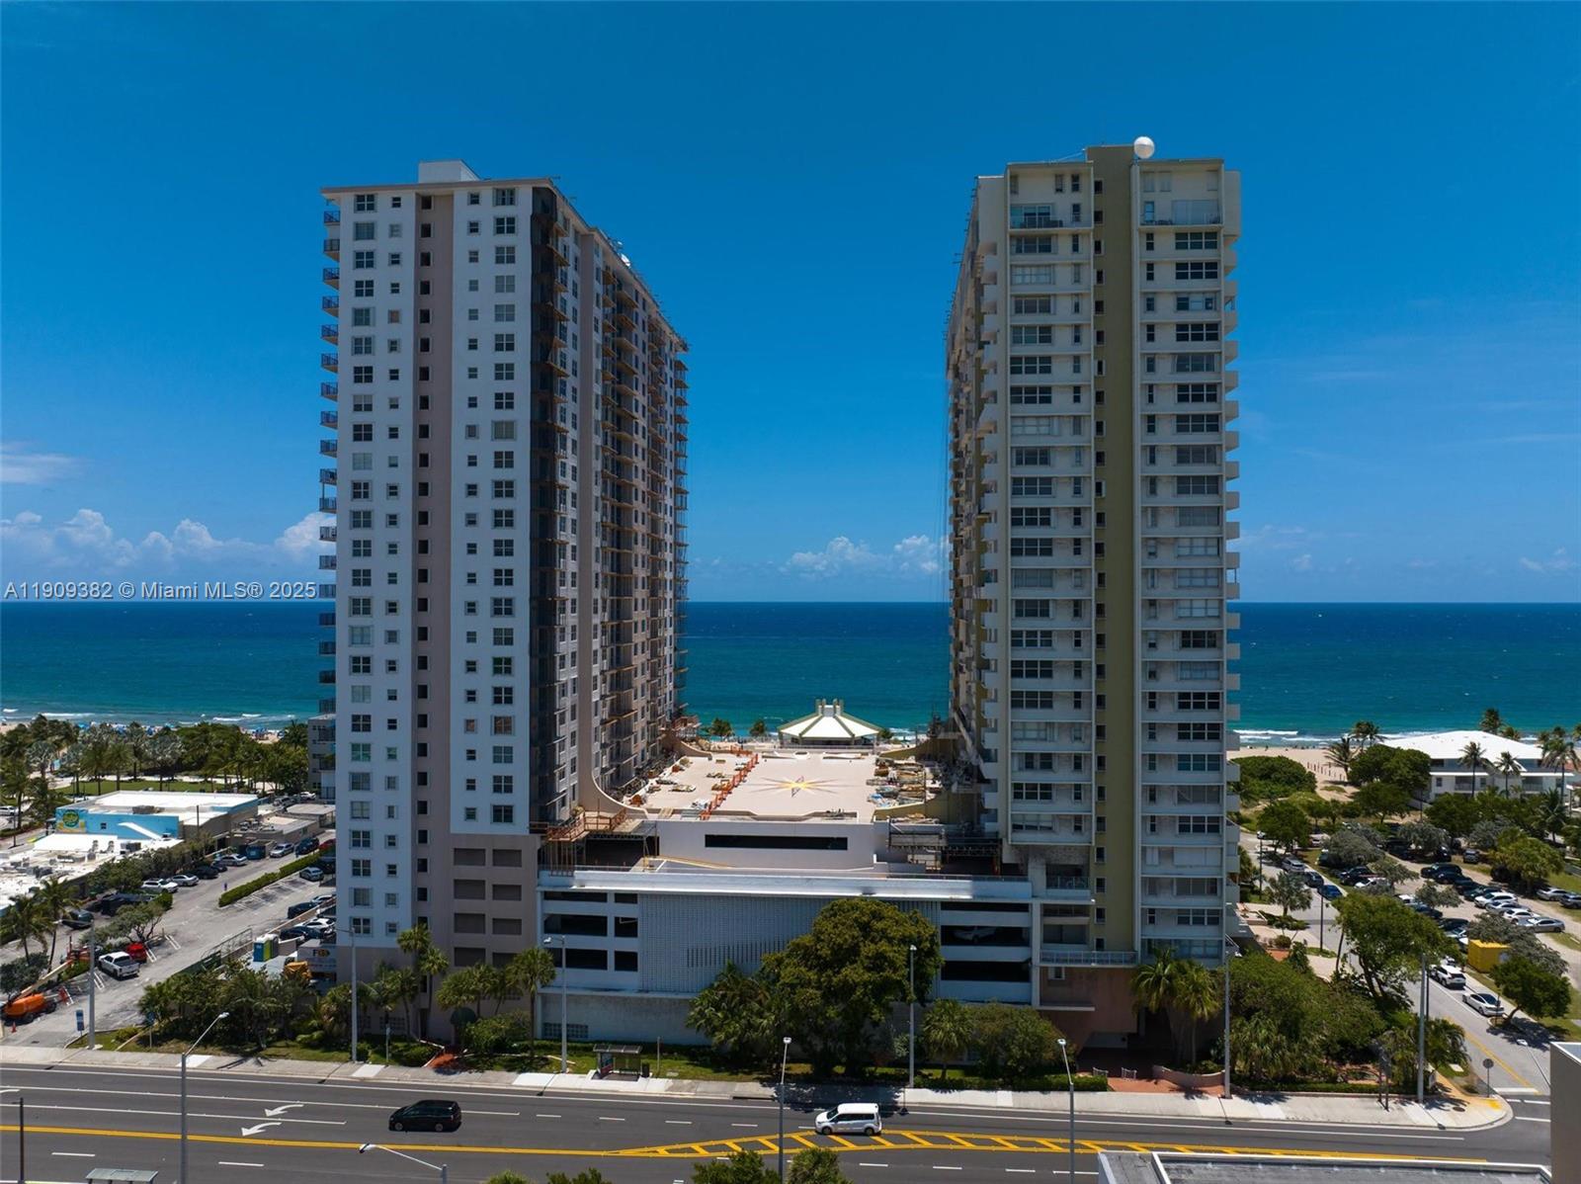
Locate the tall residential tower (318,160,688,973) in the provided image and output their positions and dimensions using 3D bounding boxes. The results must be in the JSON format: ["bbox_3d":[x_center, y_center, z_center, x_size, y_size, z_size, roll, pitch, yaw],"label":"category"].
[{"bbox_3d":[-28.464,0.374,127.120,22.400,78.500,58.800,0,0,6],"label":"tall residential tower"}]

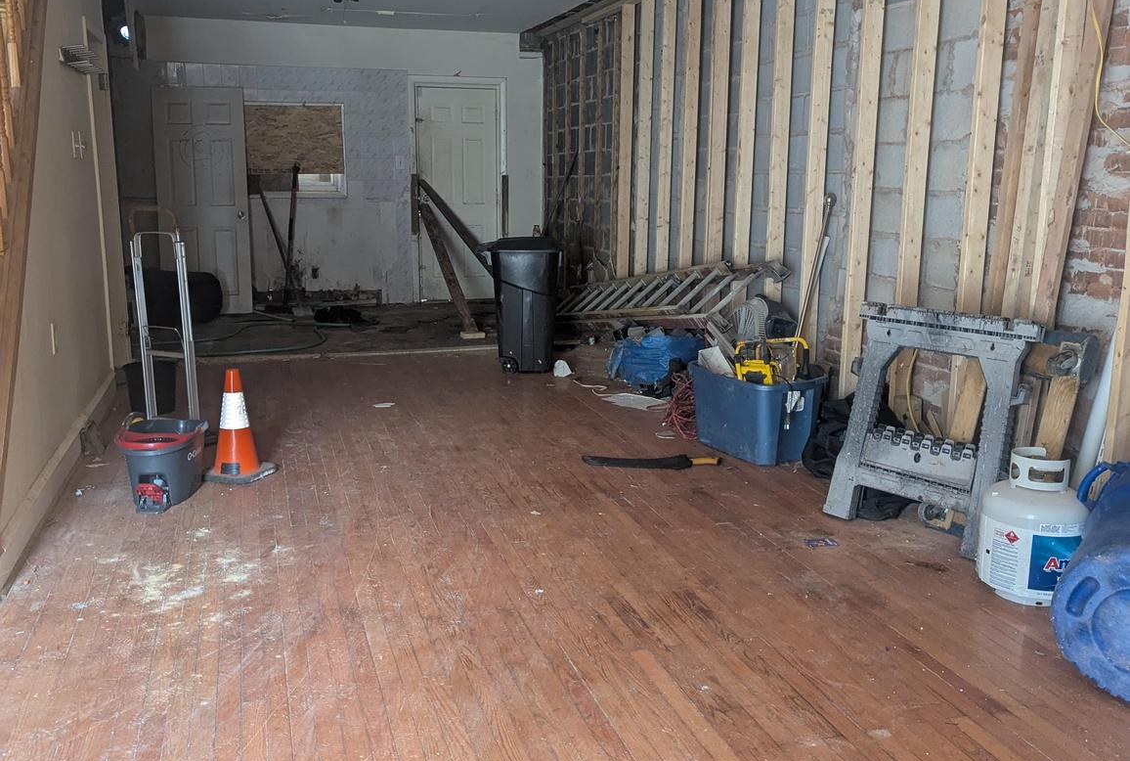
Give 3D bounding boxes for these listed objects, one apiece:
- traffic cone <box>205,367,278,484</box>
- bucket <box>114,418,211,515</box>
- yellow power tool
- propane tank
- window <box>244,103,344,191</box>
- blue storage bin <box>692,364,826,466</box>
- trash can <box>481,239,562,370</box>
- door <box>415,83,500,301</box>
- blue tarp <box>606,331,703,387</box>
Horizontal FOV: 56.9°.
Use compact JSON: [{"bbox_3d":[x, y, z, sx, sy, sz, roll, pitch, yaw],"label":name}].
[{"bbox_3d":[-1.399,0.185,4.481,0.255,0.460,0.255,5,12,20],"label":"traffic cone"},{"bbox_3d":[-1.620,0.332,4.231,0.260,0.270,0.430,0,12,-2],"label":"bucket"},{"bbox_3d":[0.960,-0.072,4.896,0.310,0.280,0.240,1,12,1],"label":"yellow power tool"},{"bbox_3d":[1.482,0.457,3.322,0.310,0.455,0.310,-1,12,-7],"label":"propane tank"},{"bbox_3d":[-2.501,-2.134,9.645,0.930,0.830,0.100,-3,12,-16],"label":"window"},{"bbox_3d":[0.903,0.147,4.943,0.375,0.390,0.580,-7,14,-34],"label":"blue storage bin"},{"bbox_3d":[-0.309,-0.517,6.932,0.530,0.860,0.480,-1,12,-9],"label":"trash can"},{"bbox_3d":[-1.045,-1.806,10.180,0.775,2.050,0.060,-3,12,-16],"label":"door"},{"bbox_3d":[0.561,-0.153,6.645,0.500,0.280,0.520,-3,12,-16],"label":"blue tarp"}]

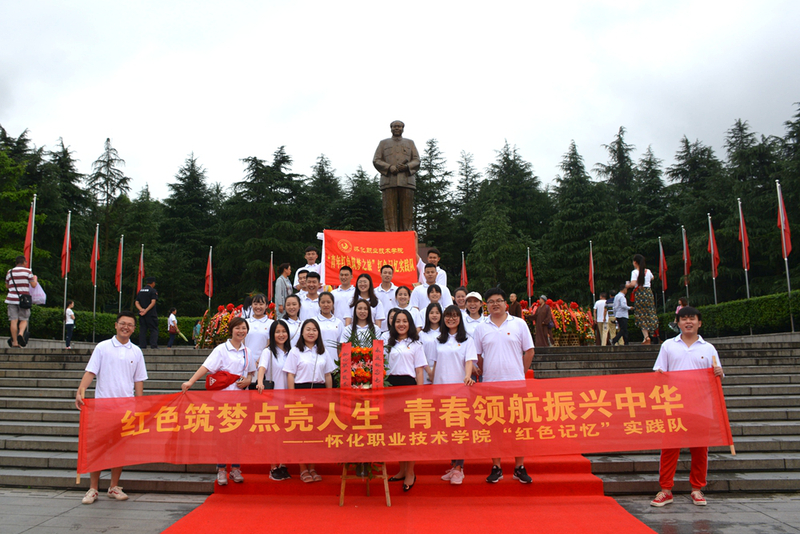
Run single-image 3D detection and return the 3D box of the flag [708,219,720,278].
[{"bbox_3d":[11.789,-0.787,22.473,0.400,2.250,0.300,-1,-7,0],"label":"flag"}]

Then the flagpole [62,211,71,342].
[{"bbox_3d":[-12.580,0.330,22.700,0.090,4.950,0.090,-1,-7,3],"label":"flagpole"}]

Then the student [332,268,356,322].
[{"bbox_3d":[-0.704,0.846,7.740,0.480,1.720,0.310,0,-7,-2],"label":"student"}]

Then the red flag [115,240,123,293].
[{"bbox_3d":[-13.281,-0.071,28.317,0.340,2.550,0.250,3,-8,-25],"label":"red flag"}]

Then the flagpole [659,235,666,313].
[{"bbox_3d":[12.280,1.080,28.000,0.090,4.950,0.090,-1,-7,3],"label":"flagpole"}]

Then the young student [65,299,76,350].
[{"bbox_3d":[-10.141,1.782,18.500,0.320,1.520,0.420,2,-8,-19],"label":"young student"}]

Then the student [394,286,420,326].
[{"bbox_3d":[0.080,1.020,6.920,0.460,1.600,0.300,-1,-7,2],"label":"student"}]

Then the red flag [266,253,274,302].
[{"bbox_3d":[-6.559,0.628,30.684,0.400,2.250,0.300,-1,-7,0],"label":"red flag"}]

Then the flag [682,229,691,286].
[{"bbox_3d":[12.500,-0.420,26.050,0.360,2.450,0.250,-1,-7,3],"label":"flag"}]

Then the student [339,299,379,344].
[{"bbox_3d":[-0.430,1.165,6.758,0.470,1.600,0.280,0,-7,-2],"label":"student"}]

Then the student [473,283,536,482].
[{"bbox_3d":[0.980,1.100,5.620,0.600,1.780,0.360,-1,-7,5],"label":"student"}]

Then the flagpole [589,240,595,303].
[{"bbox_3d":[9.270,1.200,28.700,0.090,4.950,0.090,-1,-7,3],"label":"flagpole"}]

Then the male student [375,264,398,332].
[{"bbox_3d":[-0.163,0.831,8.407,0.500,1.720,0.300,-1,-8,0],"label":"male student"}]

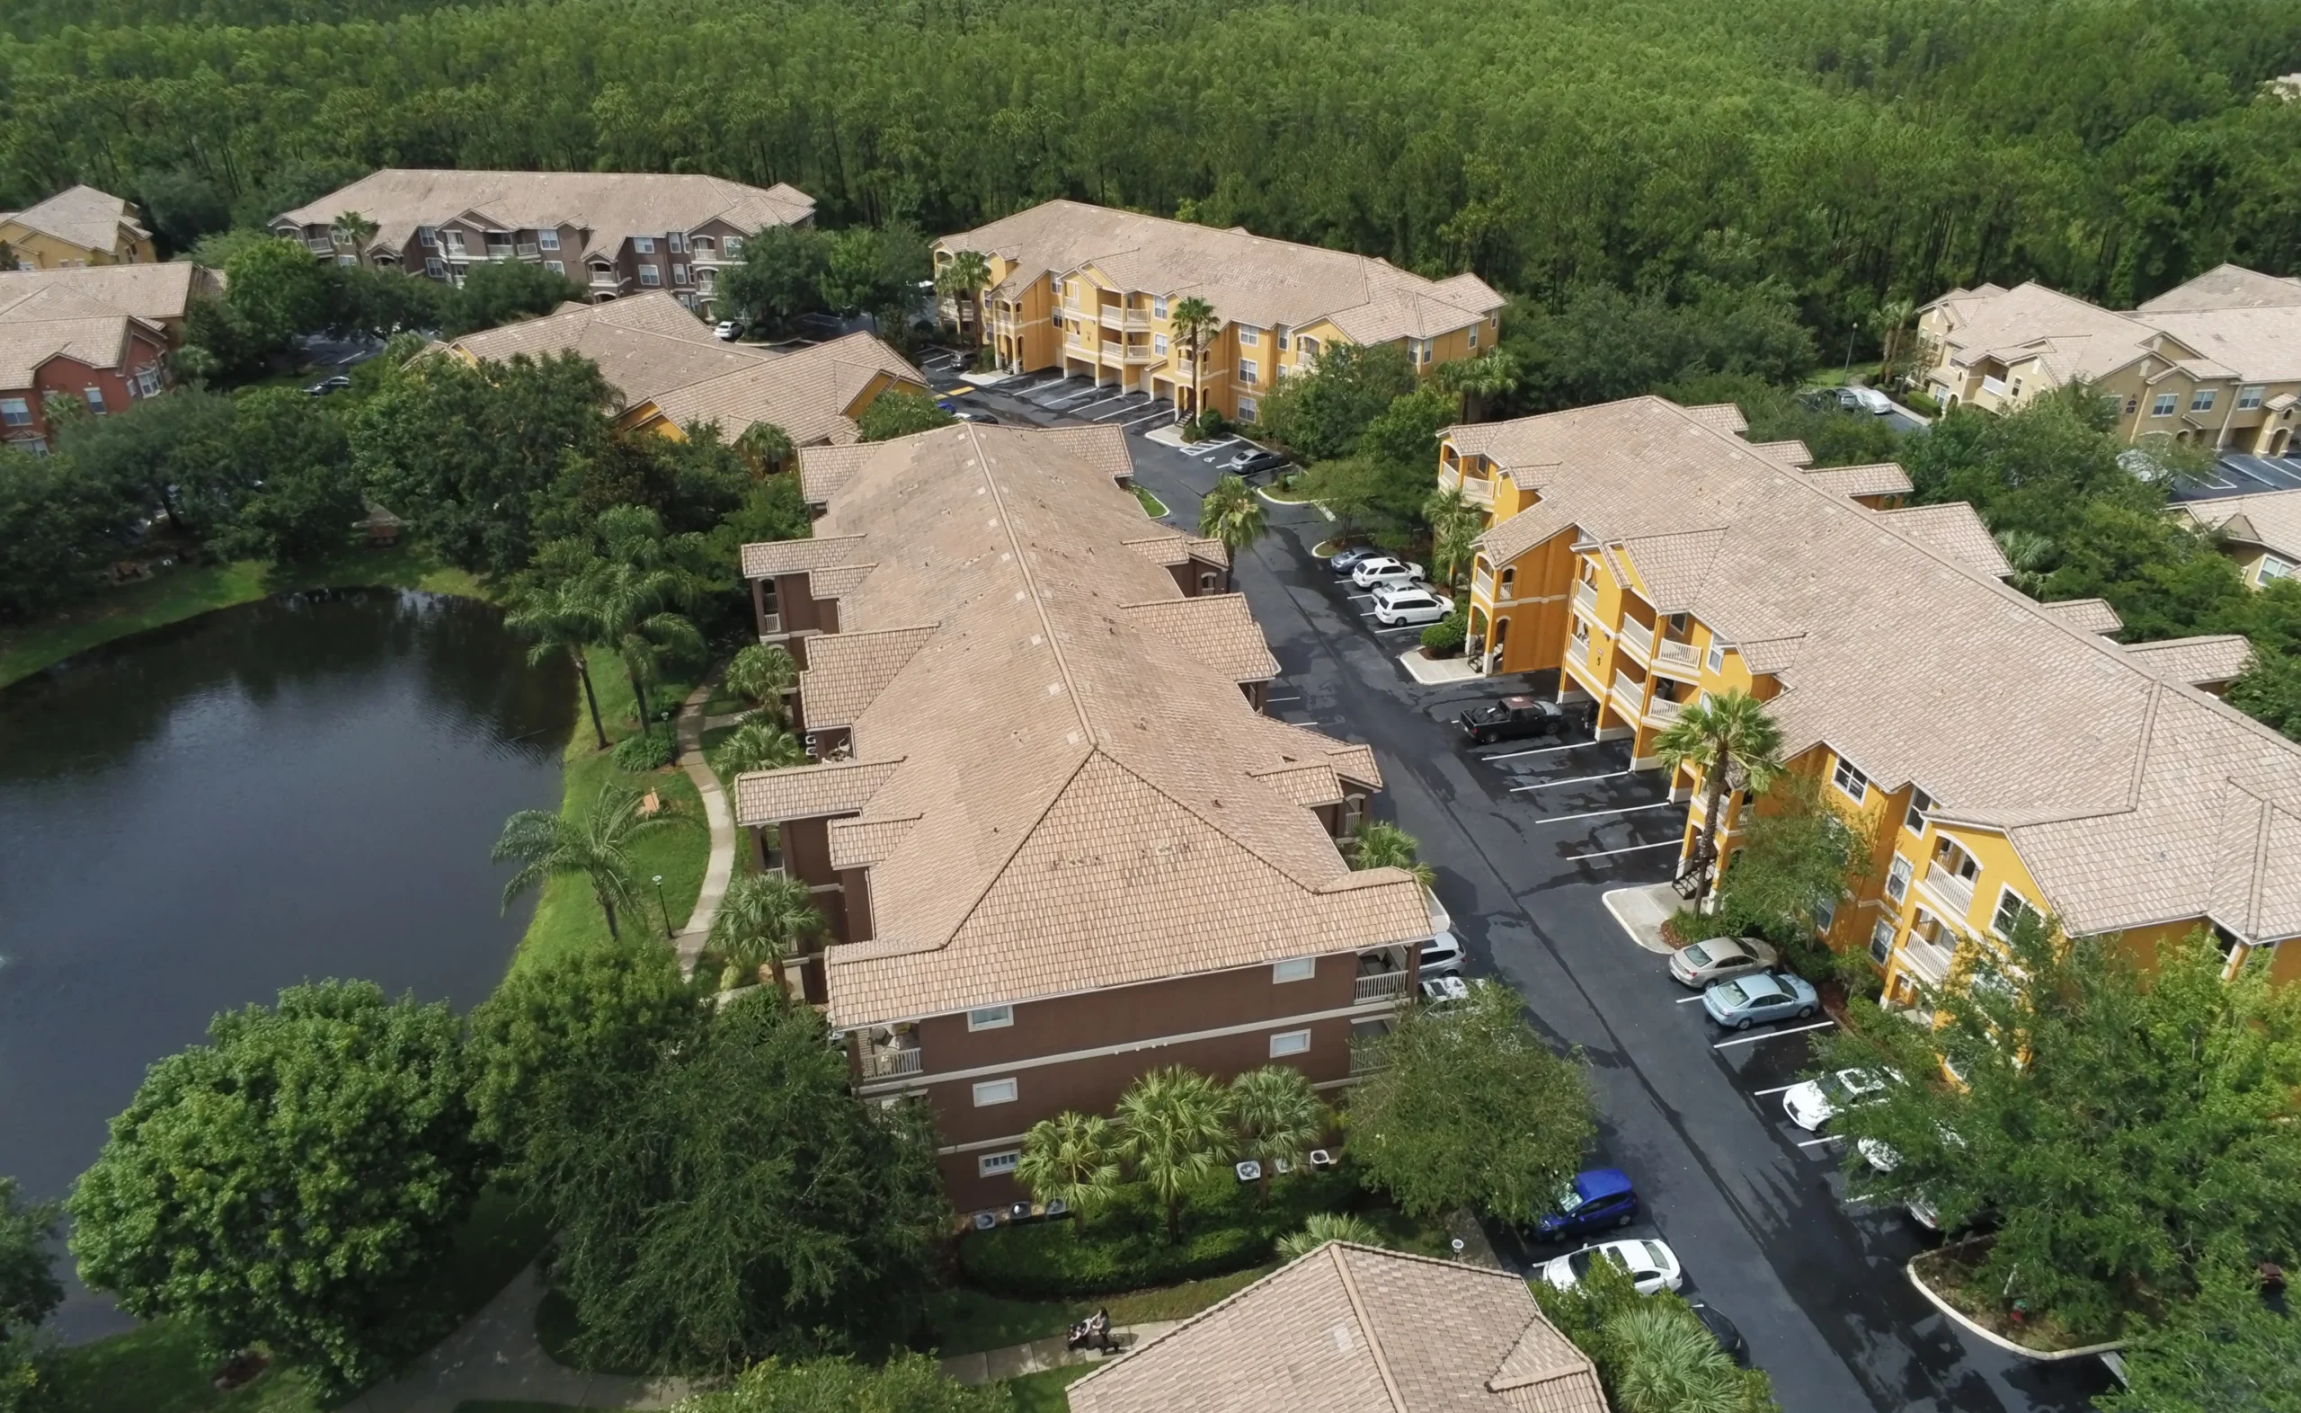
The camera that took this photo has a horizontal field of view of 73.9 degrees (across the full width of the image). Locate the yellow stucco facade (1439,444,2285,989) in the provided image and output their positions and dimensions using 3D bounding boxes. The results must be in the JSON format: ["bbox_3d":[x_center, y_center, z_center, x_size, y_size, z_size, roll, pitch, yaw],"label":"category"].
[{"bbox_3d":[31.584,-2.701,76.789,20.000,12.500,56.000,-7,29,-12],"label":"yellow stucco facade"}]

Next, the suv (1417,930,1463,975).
[{"bbox_3d":[10.736,10.493,63.613,4.650,1.720,1.870,-7,29,-12],"label":"suv"}]

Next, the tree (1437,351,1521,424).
[{"bbox_3d":[25.736,-23.951,121.748,6.300,8.600,5.200,0,28,0],"label":"tree"}]

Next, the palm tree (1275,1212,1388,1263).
[{"bbox_3d":[5.318,17.557,45.611,3.755,6.293,3.755,0,28,0],"label":"palm tree"}]

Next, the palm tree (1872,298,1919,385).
[{"bbox_3d":[67.606,-33.141,139.508,4.200,7.700,3.800,0,28,0],"label":"palm tree"}]

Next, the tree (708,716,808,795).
[{"bbox_3d":[-18.485,3.487,72.549,4.567,6.090,4.466,0,28,0],"label":"tree"}]

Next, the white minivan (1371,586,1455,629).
[{"bbox_3d":[16.714,-6.370,96.109,5.050,1.750,1.930,-8,29,-14],"label":"white minivan"}]

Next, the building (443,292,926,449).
[{"bbox_3d":[-38.533,-24.950,122.518,39.500,9.500,21.500,18,33,30],"label":"building"}]

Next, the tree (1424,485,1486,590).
[{"bbox_3d":[19.508,-10.219,96.916,3.958,7.003,3.857,0,28,0],"label":"tree"}]

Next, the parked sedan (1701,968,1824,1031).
[{"bbox_3d":[24.725,11.679,61.534,4.800,1.460,1.830,-7,29,-12],"label":"parked sedan"}]

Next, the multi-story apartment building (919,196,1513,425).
[{"bbox_3d":[4.453,-37.537,141.452,25.984,13.804,57.855,-25,37,-38],"label":"multi-story apartment building"}]

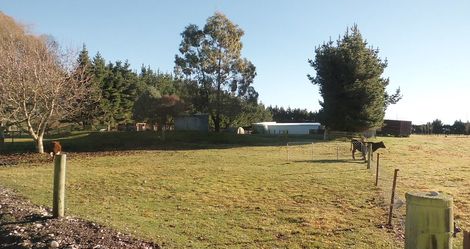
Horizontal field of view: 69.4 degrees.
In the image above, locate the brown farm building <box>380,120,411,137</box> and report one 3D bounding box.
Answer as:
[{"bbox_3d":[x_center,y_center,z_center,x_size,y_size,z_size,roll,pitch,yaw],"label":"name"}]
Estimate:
[{"bbox_3d":[36.700,1.030,78.800,5.500,3.600,5.500,2,-1,-43],"label":"brown farm building"}]

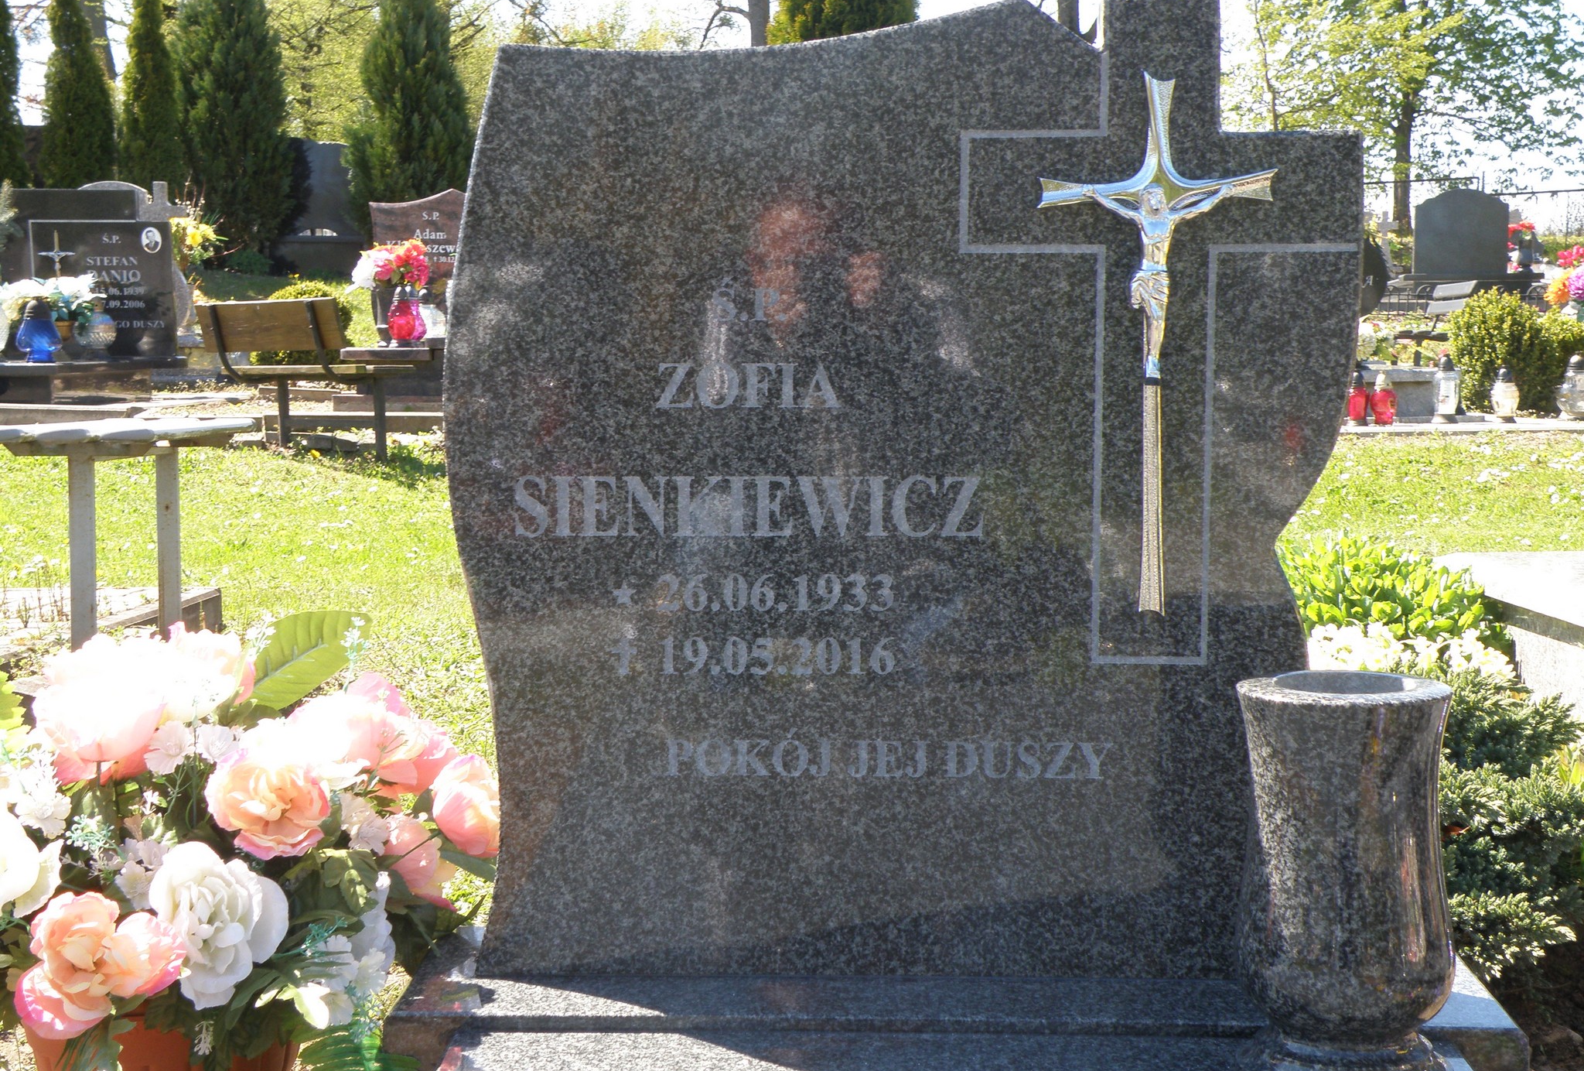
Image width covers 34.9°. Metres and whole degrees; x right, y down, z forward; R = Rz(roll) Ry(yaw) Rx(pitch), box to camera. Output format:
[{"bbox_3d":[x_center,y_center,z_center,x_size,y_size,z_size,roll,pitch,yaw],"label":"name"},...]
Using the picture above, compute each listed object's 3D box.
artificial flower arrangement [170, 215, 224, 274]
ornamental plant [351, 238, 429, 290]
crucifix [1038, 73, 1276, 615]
[{"bbox_3d":[-3.870,-1.890,16.300,0.400,0.400,0.370,0,6,2],"label":"artificial flower arrangement"},{"bbox_3d":[-2.270,-1.530,14.200,0.440,0.300,0.380,0,6,2],"label":"ornamental plant"},{"bbox_3d":[0.296,-0.154,2.030,0.192,0.437,0.038,0,6,2],"label":"crucifix"}]

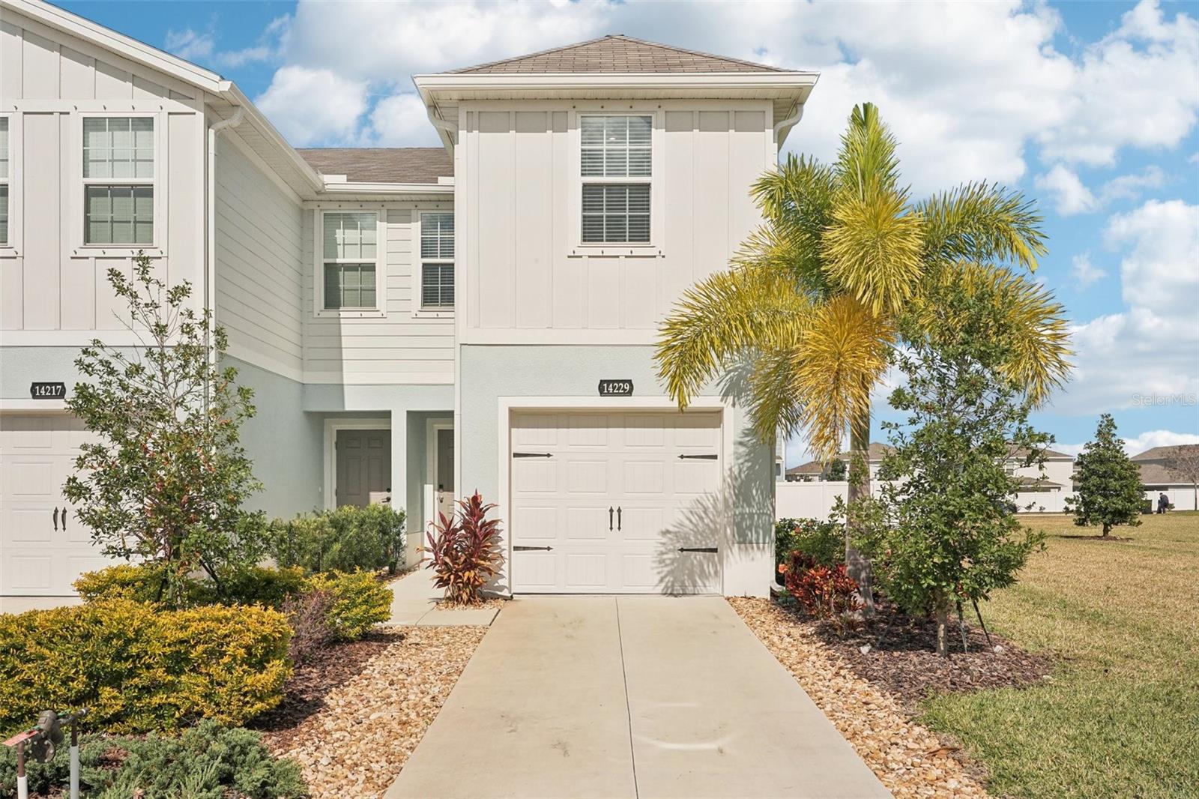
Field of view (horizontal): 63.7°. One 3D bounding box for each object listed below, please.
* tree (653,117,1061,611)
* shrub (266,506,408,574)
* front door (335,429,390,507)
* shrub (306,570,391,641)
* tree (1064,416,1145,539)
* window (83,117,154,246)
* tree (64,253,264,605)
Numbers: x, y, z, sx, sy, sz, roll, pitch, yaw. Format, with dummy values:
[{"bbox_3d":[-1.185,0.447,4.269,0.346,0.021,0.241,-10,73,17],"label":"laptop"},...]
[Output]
[{"bbox_3d":[2.704,-0.442,9.900,4.200,5.150,3.700,0,-3,0],"label":"tree"},{"bbox_3d":[-3.525,1.891,13.000,1.850,0.950,0.900,0,-3,0],"label":"shrub"},{"bbox_3d":[-3.823,1.522,15.700,0.920,2.040,0.070,0,-3,0],"label":"front door"},{"bbox_3d":[-2.271,1.858,8.750,0.800,0.650,0.750,0,-3,0],"label":"shrub"},{"bbox_3d":[12.562,1.885,24.000,1.930,3.060,1.900,0,-3,0],"label":"tree"},{"bbox_3d":[-5.480,-2.485,11.000,0.820,1.480,0.110,0,-3,0],"label":"window"},{"bbox_3d":[-4.146,0.321,9.200,1.900,3.450,1.800,0,-3,0],"label":"tree"}]

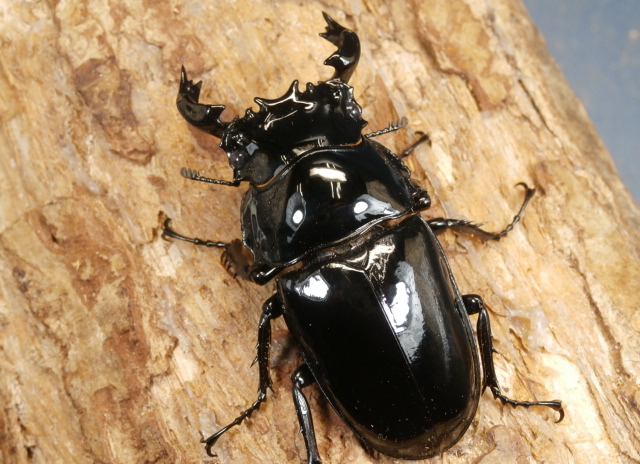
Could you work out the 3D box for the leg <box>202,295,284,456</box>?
[{"bbox_3d":[-0.008,0.017,0.149,0.004,0.008,0.022,21,58,11],"label":"leg"}]

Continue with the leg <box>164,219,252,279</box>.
[{"bbox_3d":[-0.013,0.002,0.160,0.017,0.006,0.004,29,60,16],"label":"leg"}]

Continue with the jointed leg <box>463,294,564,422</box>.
[{"bbox_3d":[0.022,0.016,0.151,0.006,0.008,0.019,-38,65,-23],"label":"jointed leg"}]

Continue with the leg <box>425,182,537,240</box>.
[{"bbox_3d":[0.022,-0.002,0.163,0.019,0.006,0.006,-31,63,-20],"label":"leg"}]

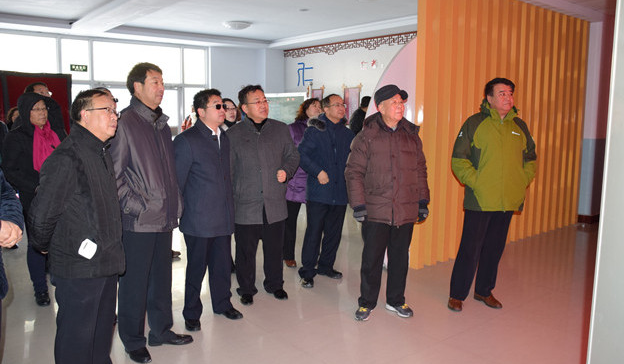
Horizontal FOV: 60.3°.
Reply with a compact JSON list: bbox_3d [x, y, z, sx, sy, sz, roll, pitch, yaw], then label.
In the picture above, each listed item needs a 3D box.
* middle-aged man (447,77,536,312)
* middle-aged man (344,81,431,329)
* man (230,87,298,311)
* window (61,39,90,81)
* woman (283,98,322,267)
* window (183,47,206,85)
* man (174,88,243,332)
[{"bbox_3d":[1.356,0.100,4.203,0.600,1.804,0.380,-1,7,-8],"label":"middle-aged man"},{"bbox_3d":[0.537,0.155,4.027,0.600,1.738,0.370,-1,7,-12],"label":"middle-aged man"},{"bbox_3d":[-0.379,0.103,4.373,0.540,1.751,0.360,-3,8,-24],"label":"man"},{"bbox_3d":[-4.682,-2.429,10.659,0.575,0.778,0.080,-6,9,-39],"label":"window"},{"bbox_3d":[-0.077,0.002,5.453,0.460,1.679,0.330,-6,10,-42],"label":"woman"},{"bbox_3d":[-2.660,-2.626,12.286,0.576,0.790,0.080,-6,9,-39],"label":"window"},{"bbox_3d":[-0.712,0.193,3.880,0.370,1.698,0.490,5,9,32],"label":"man"}]

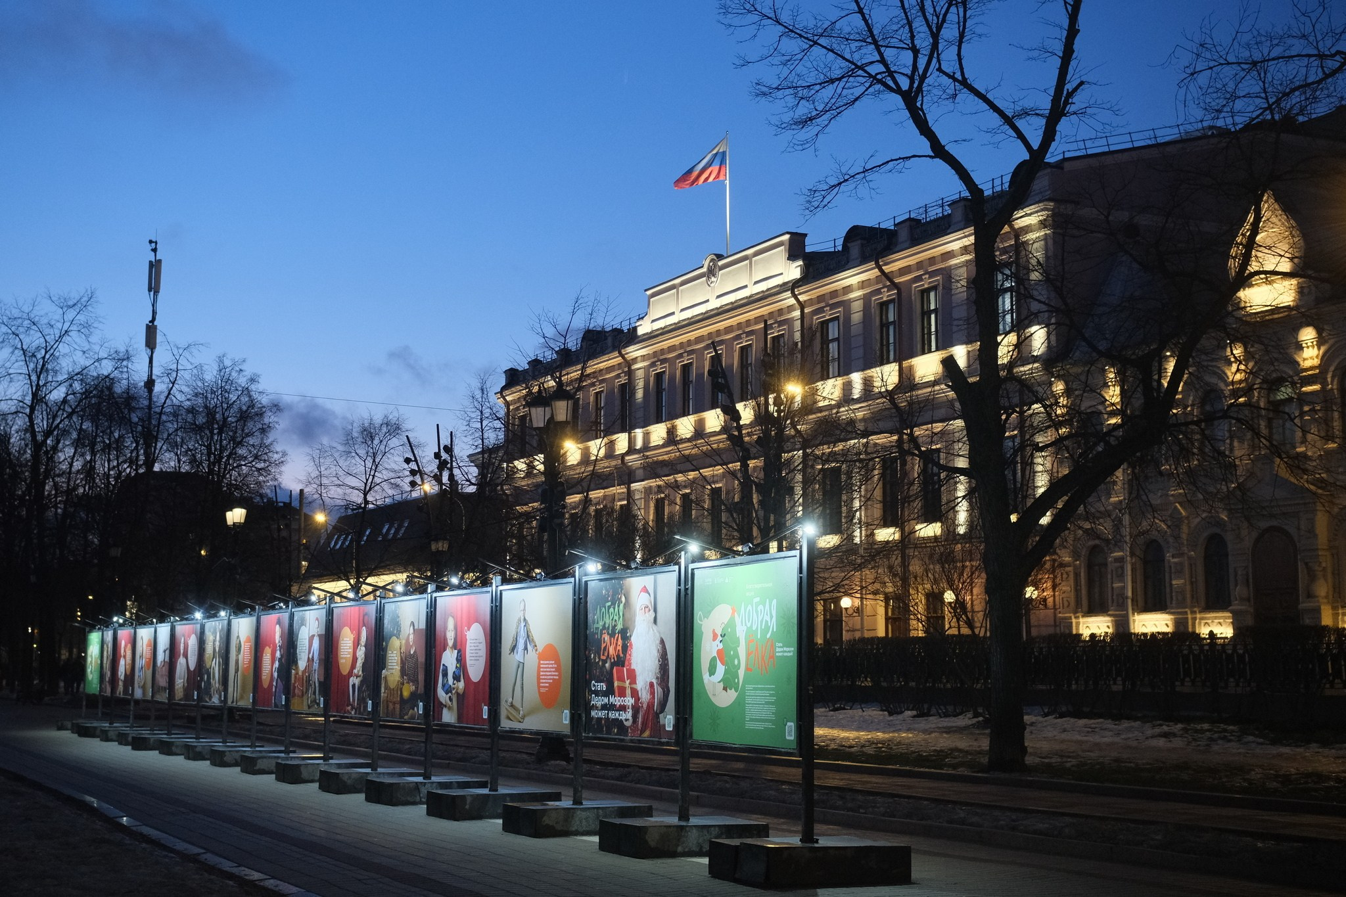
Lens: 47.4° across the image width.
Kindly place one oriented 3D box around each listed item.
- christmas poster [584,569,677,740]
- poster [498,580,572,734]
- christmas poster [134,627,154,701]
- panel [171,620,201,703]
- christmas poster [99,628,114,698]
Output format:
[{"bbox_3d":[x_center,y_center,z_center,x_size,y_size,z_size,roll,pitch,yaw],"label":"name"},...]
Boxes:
[{"bbox_3d":[-0.418,1.979,14.587,0.070,1.570,1.700,5,-10,-32],"label":"christmas poster"},{"bbox_3d":[-1.479,2.238,16.411,0.070,1.570,1.700,5,-10,-31],"label":"poster"},{"bbox_3d":[-11.502,4.676,33.316,0.070,1.570,1.700,5,-10,-31],"label":"christmas poster"},{"bbox_3d":[-9.528,4.193,29.965,0.070,1.570,1.700,5,-10,-33],"label":"panel"},{"bbox_3d":[-13.537,5.119,36.658,0.070,1.570,1.700,4,-9,-27],"label":"christmas poster"}]

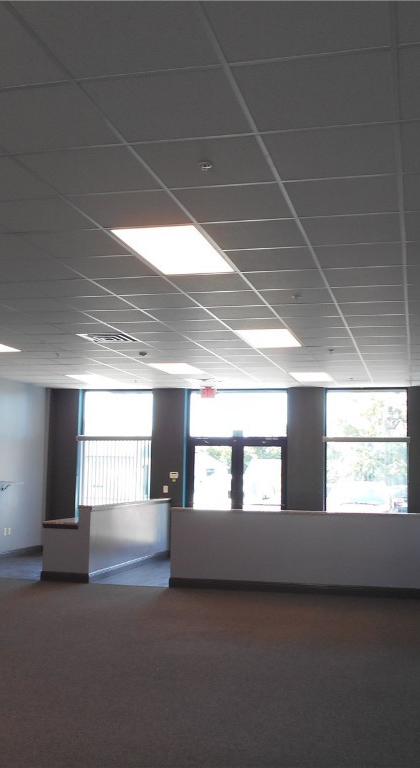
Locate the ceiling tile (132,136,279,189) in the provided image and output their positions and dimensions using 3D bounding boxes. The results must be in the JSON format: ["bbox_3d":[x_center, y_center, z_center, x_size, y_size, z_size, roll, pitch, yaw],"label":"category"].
[{"bbox_3d":[-0.005,-1.099,3.822,0.595,0.020,0.584,0,-6,15],"label":"ceiling tile"}]

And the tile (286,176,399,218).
[{"bbox_3d":[0.736,-1.027,4.214,0.605,0.020,0.605,0,-6,15],"label":"tile"}]

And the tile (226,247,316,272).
[{"bbox_3d":[0.449,-0.899,5.565,0.595,0.020,0.584,0,-6,15],"label":"tile"}]

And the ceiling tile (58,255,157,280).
[{"bbox_3d":[-0.741,-0.892,5.874,0.595,0.020,0.584,0,-6,15],"label":"ceiling tile"}]

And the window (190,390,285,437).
[{"bbox_3d":[0.520,0.567,14.416,1.911,0.911,0.100,0,-6,15],"label":"window"}]

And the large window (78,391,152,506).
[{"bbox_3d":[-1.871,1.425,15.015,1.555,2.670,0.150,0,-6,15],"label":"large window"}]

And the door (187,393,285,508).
[{"bbox_3d":[0.483,1.609,14.160,1.880,3.040,0.120,0,-6,15],"label":"door"}]

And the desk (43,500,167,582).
[{"bbox_3d":[-1.547,2.344,11.964,0.740,1.020,3.000,0,-6,15],"label":"desk"}]

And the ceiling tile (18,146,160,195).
[{"bbox_3d":[-0.594,-1.090,3.959,0.610,0.020,0.610,0,-6,15],"label":"ceiling tile"}]

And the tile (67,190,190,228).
[{"bbox_3d":[-0.449,-1.029,4.557,0.595,0.020,0.584,0,-6,15],"label":"tile"}]

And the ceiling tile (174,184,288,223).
[{"bbox_3d":[0.146,-1.032,4.403,0.595,0.020,0.584,0,-6,15],"label":"ceiling tile"}]

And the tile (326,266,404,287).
[{"bbox_3d":[1.208,-0.832,5.988,0.610,0.020,0.610,0,-6,15],"label":"tile"}]

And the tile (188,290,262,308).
[{"bbox_3d":[0.170,-0.756,6.837,0.605,0.020,0.605,0,-6,15],"label":"tile"}]

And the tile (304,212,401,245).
[{"bbox_3d":[0.896,-0.963,4.817,0.610,0.020,0.610,0,-6,15],"label":"tile"}]

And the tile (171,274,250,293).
[{"bbox_3d":[0.005,-0.829,6.301,0.595,0.020,0.584,0,-6,15],"label":"tile"}]

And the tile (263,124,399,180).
[{"bbox_3d":[0.584,-1.095,3.646,0.610,0.020,0.610,0,-6,15],"label":"tile"}]

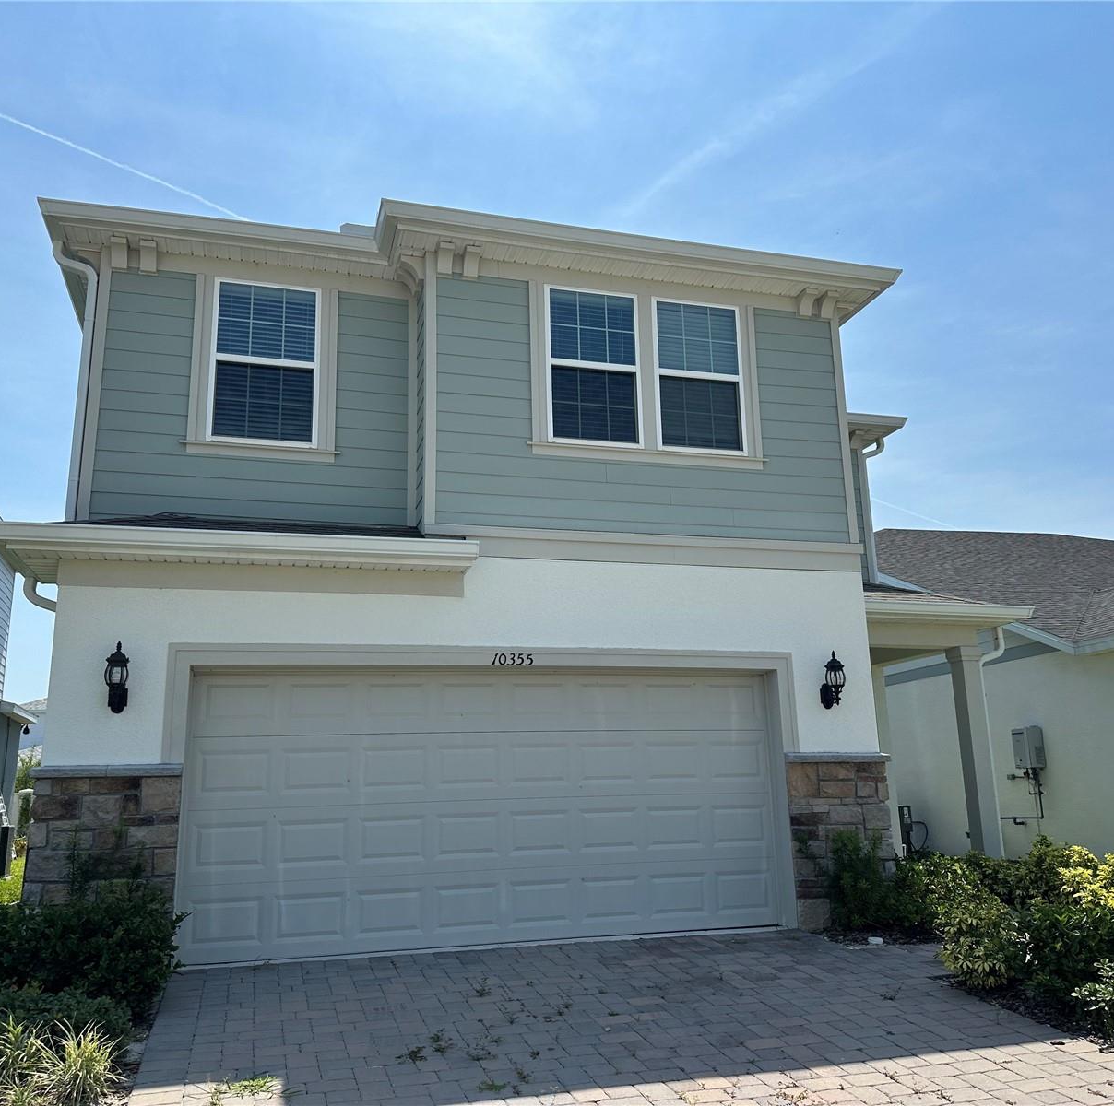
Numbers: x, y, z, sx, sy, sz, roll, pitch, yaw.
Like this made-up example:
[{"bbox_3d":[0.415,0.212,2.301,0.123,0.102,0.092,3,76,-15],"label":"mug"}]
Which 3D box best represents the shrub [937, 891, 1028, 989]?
[{"bbox_3d":[2.906,2.613,6.986,0.600,0.560,0.600,2,-14,-16],"label":"shrub"}]

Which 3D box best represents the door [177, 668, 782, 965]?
[{"bbox_3d":[-0.434,2.033,8.261,4.850,2.130,0.100,2,-14,-16],"label":"door"}]

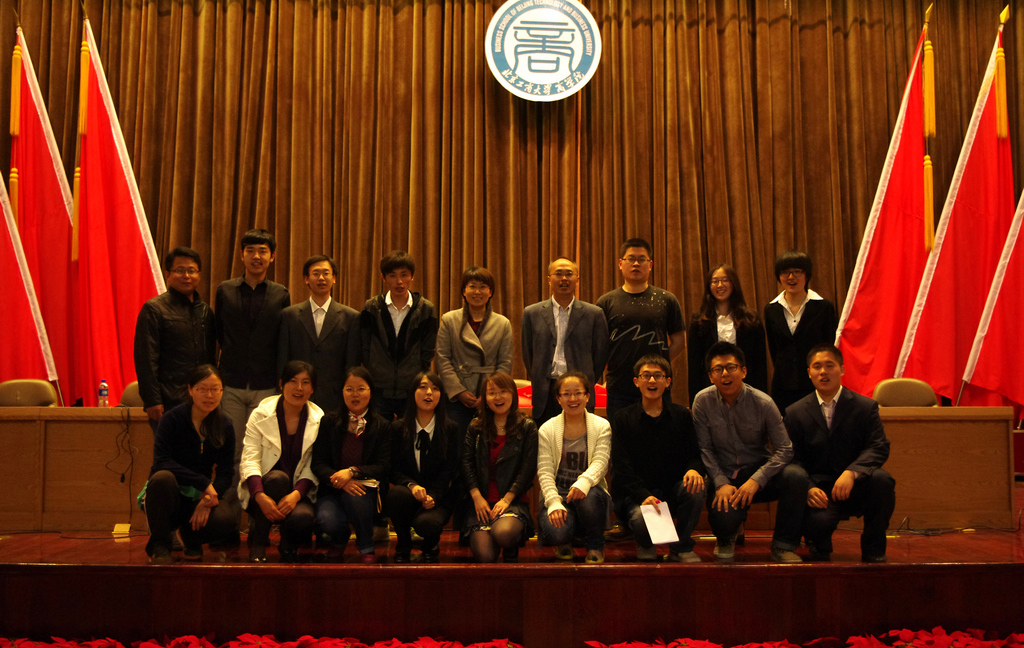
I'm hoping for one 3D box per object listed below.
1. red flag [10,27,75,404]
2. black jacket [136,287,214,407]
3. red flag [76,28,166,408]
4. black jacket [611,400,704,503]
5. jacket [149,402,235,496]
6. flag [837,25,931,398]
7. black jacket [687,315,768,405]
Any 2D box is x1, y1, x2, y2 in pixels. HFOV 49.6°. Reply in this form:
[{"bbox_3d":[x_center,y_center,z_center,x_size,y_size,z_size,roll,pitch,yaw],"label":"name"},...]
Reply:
[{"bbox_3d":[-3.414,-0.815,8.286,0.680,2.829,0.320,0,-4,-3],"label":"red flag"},{"bbox_3d":[-2.022,0.158,6.657,0.480,0.731,0.310,2,-5,-22],"label":"black jacket"},{"bbox_3d":[-2.887,-0.831,8.287,0.800,2.889,0.320,0,-4,-3],"label":"red flag"},{"bbox_3d":[0.770,0.677,5.865,0.498,0.542,0.420,0,-5,-3],"label":"black jacket"},{"bbox_3d":[-1.643,0.649,5.687,0.430,0.480,0.400,2,-5,-24],"label":"jacket"},{"bbox_3d":[2.784,-0.841,8.292,0.786,2.777,0.400,0,-5,0],"label":"flag"},{"bbox_3d":[1.255,0.223,6.452,0.478,0.606,0.270,0,-5,6],"label":"black jacket"}]

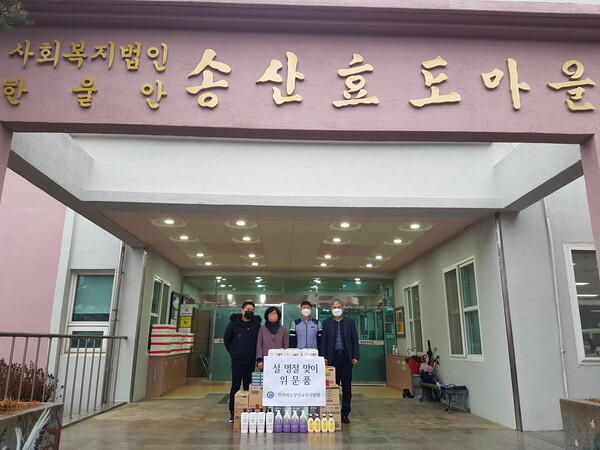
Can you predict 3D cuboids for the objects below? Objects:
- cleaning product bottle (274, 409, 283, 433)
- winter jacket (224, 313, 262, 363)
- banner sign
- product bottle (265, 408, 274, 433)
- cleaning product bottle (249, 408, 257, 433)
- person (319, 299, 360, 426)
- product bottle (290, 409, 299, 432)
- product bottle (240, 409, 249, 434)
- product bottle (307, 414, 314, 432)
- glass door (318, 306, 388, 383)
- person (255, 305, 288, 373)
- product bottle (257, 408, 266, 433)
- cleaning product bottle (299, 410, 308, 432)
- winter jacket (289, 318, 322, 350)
[{"bbox_3d":[-0.268,2.492,5.731,0.092,0.256,0.075,1,-14,-2],"label":"cleaning product bottle"},{"bbox_3d":[-0.844,1.684,6.737,0.520,0.710,0.350,1,-14,-2],"label":"winter jacket"},{"bbox_3d":[-0.070,2.060,5.946,0.815,0.619,0.010,2,-28,-4],"label":"banner sign"},{"bbox_3d":[-0.374,2.467,5.683,0.090,0.279,0.068,1,-14,-2],"label":"product bottle"},{"bbox_3d":[-0.589,2.466,5.674,0.092,0.283,0.065,2,-15,-5],"label":"cleaning product bottle"},{"bbox_3d":[0.585,1.991,6.681,0.540,1.712,0.310,1,-14,-2],"label":"person"},{"bbox_3d":[-0.058,2.495,5.726,0.097,0.258,0.065,2,-15,-5],"label":"product bottle"},{"bbox_3d":[-0.688,2.466,5.672,0.092,0.283,0.065,2,-15,-5],"label":"product bottle"},{"bbox_3d":[0.140,2.522,5.735,0.072,0.207,0.058,1,-14,-2],"label":"product bottle"},{"bbox_3d":[1.477,3.375,12.867,1.956,2.126,0.060,1,-15,-2],"label":"glass door"},{"bbox_3d":[-0.398,2.028,6.658,0.470,1.611,0.300,1,-14,-2],"label":"person"},{"bbox_3d":[-0.482,2.465,5.678,0.090,0.279,0.068,1,-14,-2],"label":"product bottle"},{"bbox_3d":[0.048,2.496,5.728,0.095,0.258,0.065,2,-15,-5],"label":"cleaning product bottle"},{"bbox_3d":[0.090,1.740,6.760,0.520,0.670,0.280,2,-15,-5],"label":"winter jacket"}]

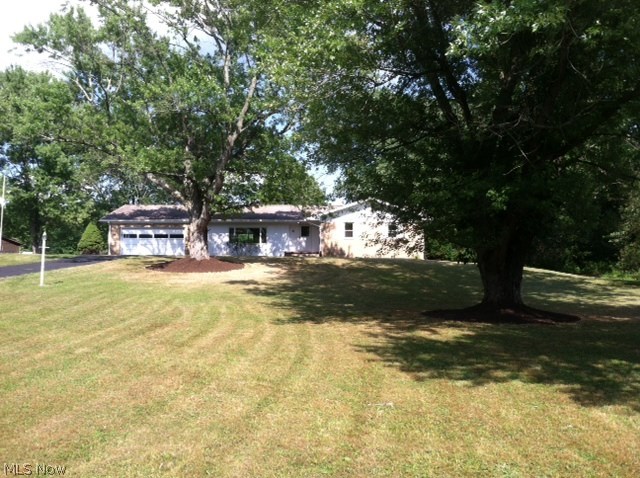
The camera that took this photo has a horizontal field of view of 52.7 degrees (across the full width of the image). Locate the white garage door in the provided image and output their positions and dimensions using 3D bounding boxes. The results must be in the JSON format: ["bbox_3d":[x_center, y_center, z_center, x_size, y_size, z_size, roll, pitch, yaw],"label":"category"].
[{"bbox_3d":[-12.450,0.270,48.100,4.850,2.100,0.100,0,-1,4],"label":"white garage door"}]

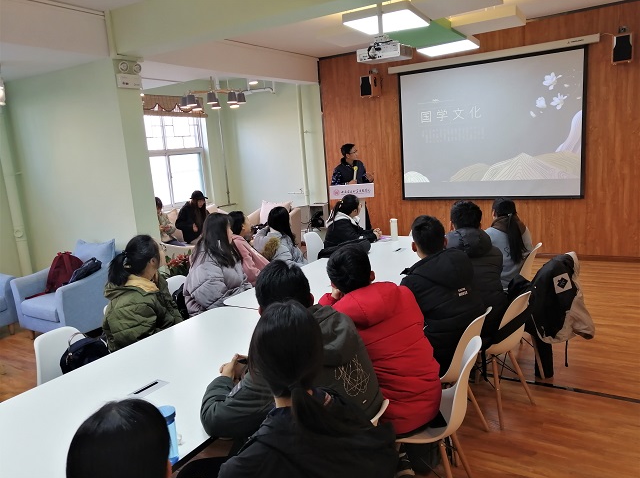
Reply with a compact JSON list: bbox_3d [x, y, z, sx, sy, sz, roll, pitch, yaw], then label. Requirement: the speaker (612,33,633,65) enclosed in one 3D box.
[{"bbox_3d":[3.549,-2.226,5.852,0.210,0.310,0.200,2,12,32],"label":"speaker"}]

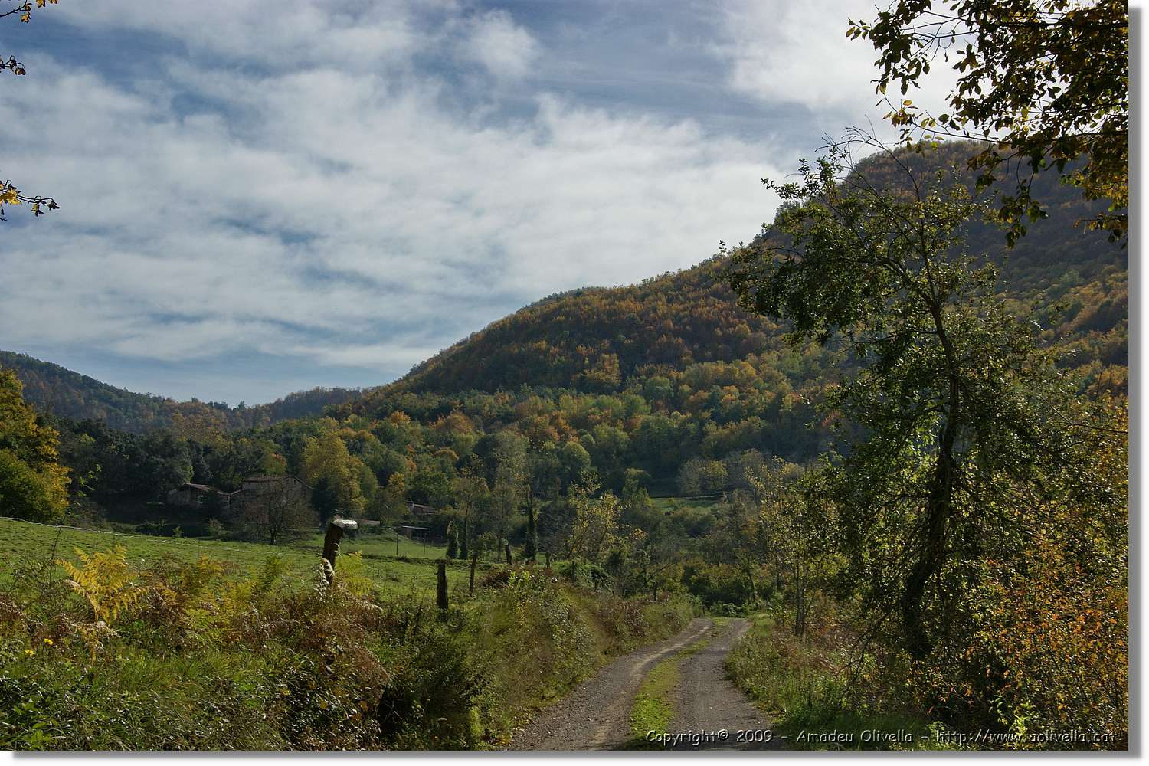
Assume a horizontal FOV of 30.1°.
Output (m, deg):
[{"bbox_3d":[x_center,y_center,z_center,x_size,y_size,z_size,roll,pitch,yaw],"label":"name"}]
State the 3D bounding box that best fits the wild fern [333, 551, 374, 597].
[{"bbox_3d":[-2.018,1.761,19.500,0.380,0.470,0.330,0,-5,0],"label":"wild fern"}]

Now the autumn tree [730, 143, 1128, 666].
[{"bbox_3d":[5.738,0.353,35.000,6.500,8.800,6.000,0,-5,0],"label":"autumn tree"}]

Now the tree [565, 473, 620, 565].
[{"bbox_3d":[0.723,5.338,82.000,2.200,3.700,2.100,0,-5,0],"label":"tree"}]

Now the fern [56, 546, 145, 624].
[{"bbox_3d":[-3.100,1.341,14.000,0.580,0.580,0.480,0,-5,0],"label":"fern"}]

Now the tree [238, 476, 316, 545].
[{"bbox_3d":[-27.179,11.711,195.000,7.200,6.300,6.800,0,-5,0],"label":"tree"}]

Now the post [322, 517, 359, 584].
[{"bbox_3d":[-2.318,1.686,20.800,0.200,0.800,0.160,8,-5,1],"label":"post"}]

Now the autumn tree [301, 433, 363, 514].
[{"bbox_3d":[-29.927,11.908,265.000,8.000,11.300,7.600,0,-5,0],"label":"autumn tree"}]

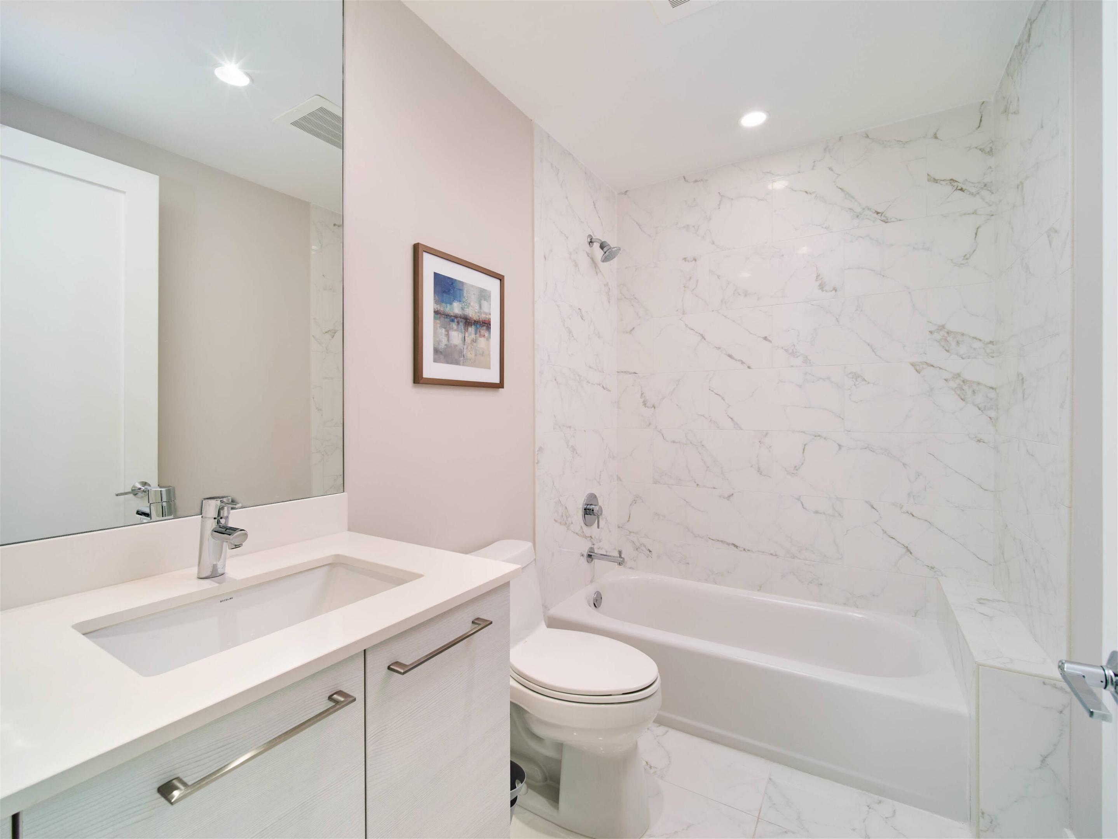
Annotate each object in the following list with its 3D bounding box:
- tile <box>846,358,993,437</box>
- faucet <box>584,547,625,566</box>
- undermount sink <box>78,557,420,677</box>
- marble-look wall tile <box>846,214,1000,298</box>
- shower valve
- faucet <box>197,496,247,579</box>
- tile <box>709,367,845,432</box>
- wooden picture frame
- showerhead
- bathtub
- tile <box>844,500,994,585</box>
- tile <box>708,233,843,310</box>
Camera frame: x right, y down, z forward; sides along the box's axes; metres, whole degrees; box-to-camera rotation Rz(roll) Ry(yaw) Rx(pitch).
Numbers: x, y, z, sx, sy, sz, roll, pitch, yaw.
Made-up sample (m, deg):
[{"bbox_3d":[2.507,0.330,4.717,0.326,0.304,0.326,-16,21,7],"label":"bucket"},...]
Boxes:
[{"bbox_3d":[1.538,-0.096,1.956,0.515,0.313,0.010,0,0,33],"label":"tile"},{"bbox_3d":[0.252,0.730,2.403,0.192,0.102,0.081,0,0,33],"label":"faucet"},{"bbox_3d":[-0.511,0.400,0.803,0.288,0.151,0.449,0,0,33],"label":"undermount sink"},{"bbox_3d":[1.535,-0.719,1.955,0.518,0.313,0.010,0,0,33],"label":"marble-look wall tile"},{"bbox_3d":[0.203,0.495,2.434,0.076,0.189,0.178,0,0,33],"label":"shower valve"},{"bbox_3d":[-0.666,0.237,0.898,0.158,0.165,0.051,0,0,33],"label":"faucet"},{"bbox_3d":[1.065,-0.101,2.265,0.615,0.319,0.010,0,0,33],"label":"tile"},{"bbox_3d":[-0.343,-0.342,1.640,0.025,0.450,0.424,0,0,33],"label":"wooden picture frame"},{"bbox_3d":[0.238,-0.916,2.403,0.162,0.170,0.095,0,0,33],"label":"showerhead"},{"bbox_3d":[0.764,1.017,2.010,1.481,0.333,0.757,0,0,33],"label":"bathtub"},{"bbox_3d":[1.538,0.512,1.960,0.510,0.318,0.010,0,0,33],"label":"tile"},{"bbox_3d":[1.062,-0.728,2.264,0.611,0.313,0.010,0,0,33],"label":"tile"}]

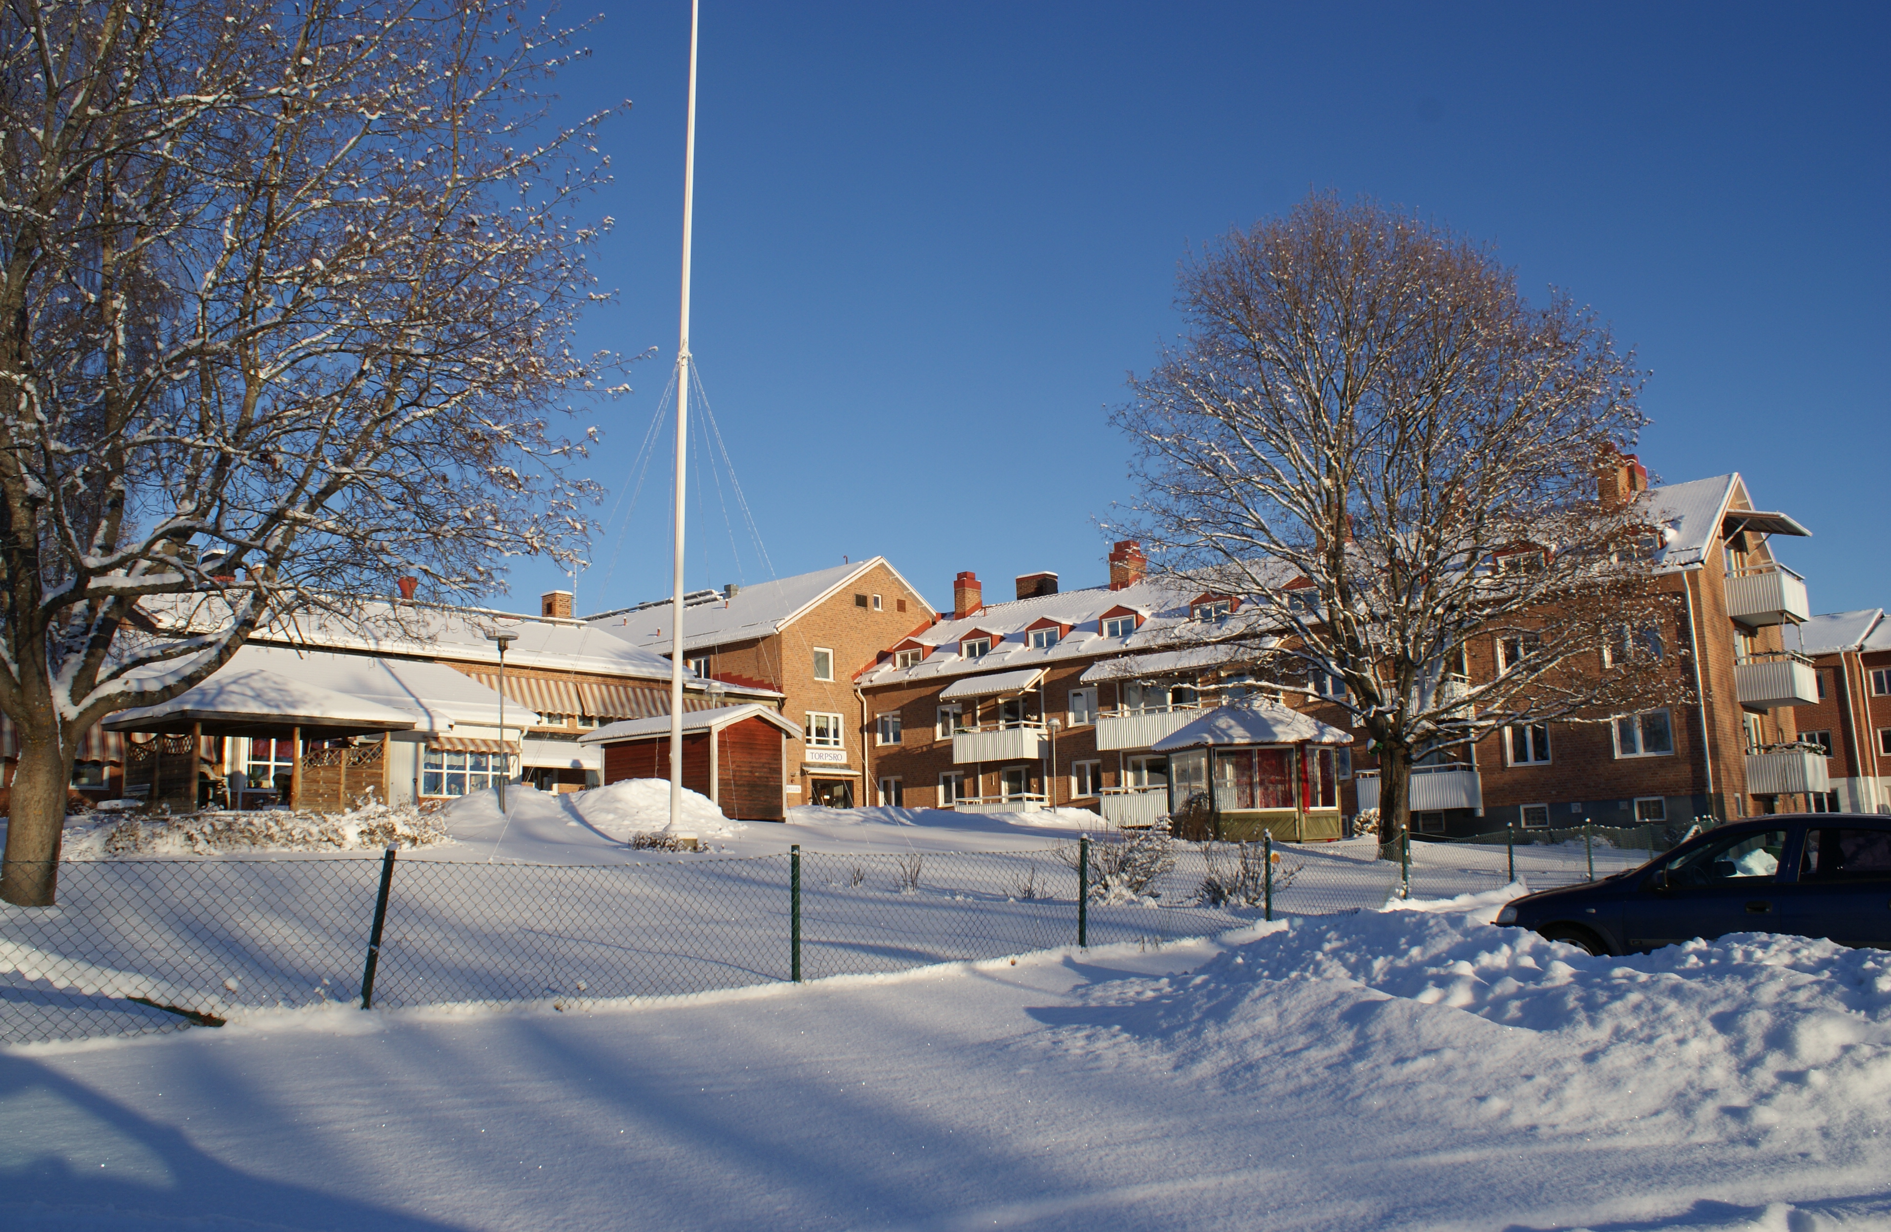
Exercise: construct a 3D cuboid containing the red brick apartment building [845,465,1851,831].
[{"bbox_3d":[13.290,3.036,55.869,35.600,12.600,13.000,-10,-13,40],"label":"red brick apartment building"}]

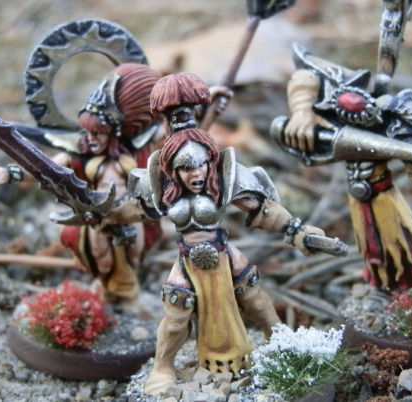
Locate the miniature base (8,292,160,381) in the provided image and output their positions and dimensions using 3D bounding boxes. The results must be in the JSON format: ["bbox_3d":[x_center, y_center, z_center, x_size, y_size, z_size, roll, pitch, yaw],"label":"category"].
[{"bbox_3d":[-0.018,0.021,0.148,0.025,0.004,0.025,6,16,0],"label":"miniature base"}]

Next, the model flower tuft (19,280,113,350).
[{"bbox_3d":[-0.021,0.017,0.142,0.014,0.007,0.013,6,16,0],"label":"model flower tuft"}]

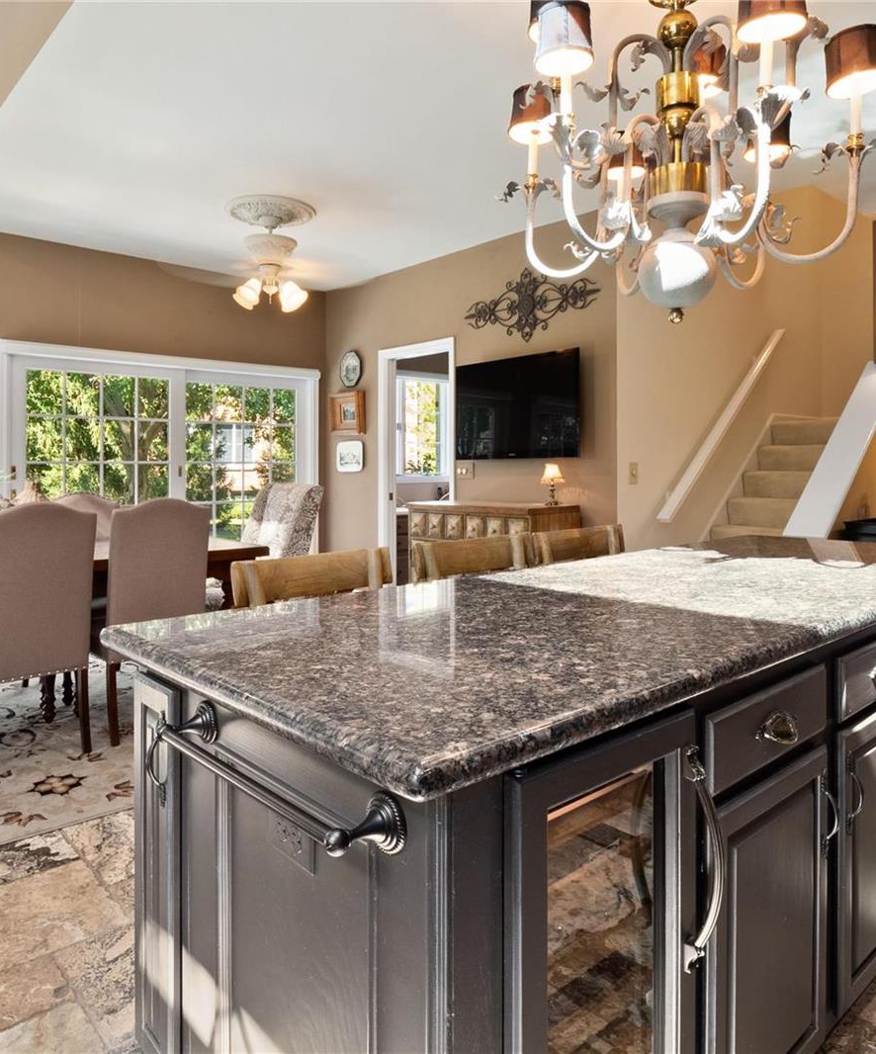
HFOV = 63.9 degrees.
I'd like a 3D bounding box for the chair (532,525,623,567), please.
[{"bbox_3d":[0.765,0.507,2.760,0.540,0.980,0.550,-3,4,-44],"label":"chair"}]

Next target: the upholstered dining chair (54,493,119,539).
[{"bbox_3d":[-2.270,0.304,4.630,0.480,1.070,0.620,-4,5,-42],"label":"upholstered dining chair"}]

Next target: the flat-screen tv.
[{"bbox_3d":[0.480,-0.742,4.420,0.070,0.630,1.030,-4,5,-42],"label":"flat-screen tv"}]

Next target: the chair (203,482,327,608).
[{"bbox_3d":[-1.234,0.277,4.583,0.680,1.110,0.540,-4,5,-42],"label":"chair"}]

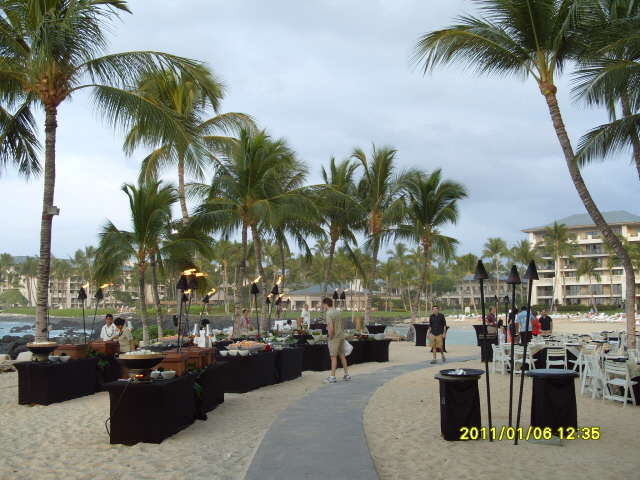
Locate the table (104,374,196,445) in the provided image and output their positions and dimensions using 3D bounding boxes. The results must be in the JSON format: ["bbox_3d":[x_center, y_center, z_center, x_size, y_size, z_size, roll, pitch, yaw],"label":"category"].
[{"bbox_3d":[-2.266,2.240,8.795,0.760,0.730,1.700,-1,-6,6],"label":"table"}]

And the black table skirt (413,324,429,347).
[{"bbox_3d":[4.807,4.538,30.800,0.770,1.070,0.770,0,-7,0],"label":"black table skirt"}]

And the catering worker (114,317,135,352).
[{"bbox_3d":[-3.799,2.251,12.532,0.450,1.550,0.500,5,-8,-37],"label":"catering worker"}]

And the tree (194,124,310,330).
[{"bbox_3d":[-2.612,0.112,24.627,4.400,8.400,4.400,0,-6,0],"label":"tree"}]

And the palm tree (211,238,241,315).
[{"bbox_3d":[-15.042,5.889,103.000,5.200,12.016,5.000,0,-7,0],"label":"palm tree"}]

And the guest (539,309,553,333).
[{"bbox_3d":[8.128,3.397,23.271,0.520,1.730,0.320,-1,-6,8],"label":"guest"}]

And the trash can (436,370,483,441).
[{"bbox_3d":[1.799,2.112,8.315,0.620,0.840,0.620,0,-6,0],"label":"trash can"}]

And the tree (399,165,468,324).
[{"bbox_3d":[6.666,0.970,40.500,5.200,10.835,5.000,0,-7,0],"label":"tree"}]

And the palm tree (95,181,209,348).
[{"bbox_3d":[-6.479,1.049,25.031,4.400,6.500,4.200,0,-6,0],"label":"palm tree"}]

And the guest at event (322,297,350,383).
[{"bbox_3d":[0.353,2.161,13.849,0.520,1.810,0.520,-5,-8,37],"label":"guest at event"}]

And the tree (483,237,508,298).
[{"bbox_3d":[32.558,6.369,120.048,5.800,14.000,5.800,0,-6,0],"label":"tree"}]

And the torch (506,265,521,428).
[{"bbox_3d":[2.417,1.408,8.146,0.190,2.180,0.190,3,-6,0],"label":"torch"}]

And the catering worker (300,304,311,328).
[{"bbox_3d":[-0.544,3.357,24.280,0.520,1.750,0.380,0,-6,-3],"label":"catering worker"}]

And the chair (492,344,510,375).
[{"bbox_3d":[4.795,3.154,17.050,0.500,0.790,0.450,3,-7,-21],"label":"chair"}]

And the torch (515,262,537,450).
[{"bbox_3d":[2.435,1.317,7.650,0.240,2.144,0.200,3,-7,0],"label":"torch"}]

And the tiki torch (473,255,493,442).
[{"bbox_3d":[2.139,1.407,8.336,0.180,2.292,0.180,-2,-6,0],"label":"tiki torch"}]

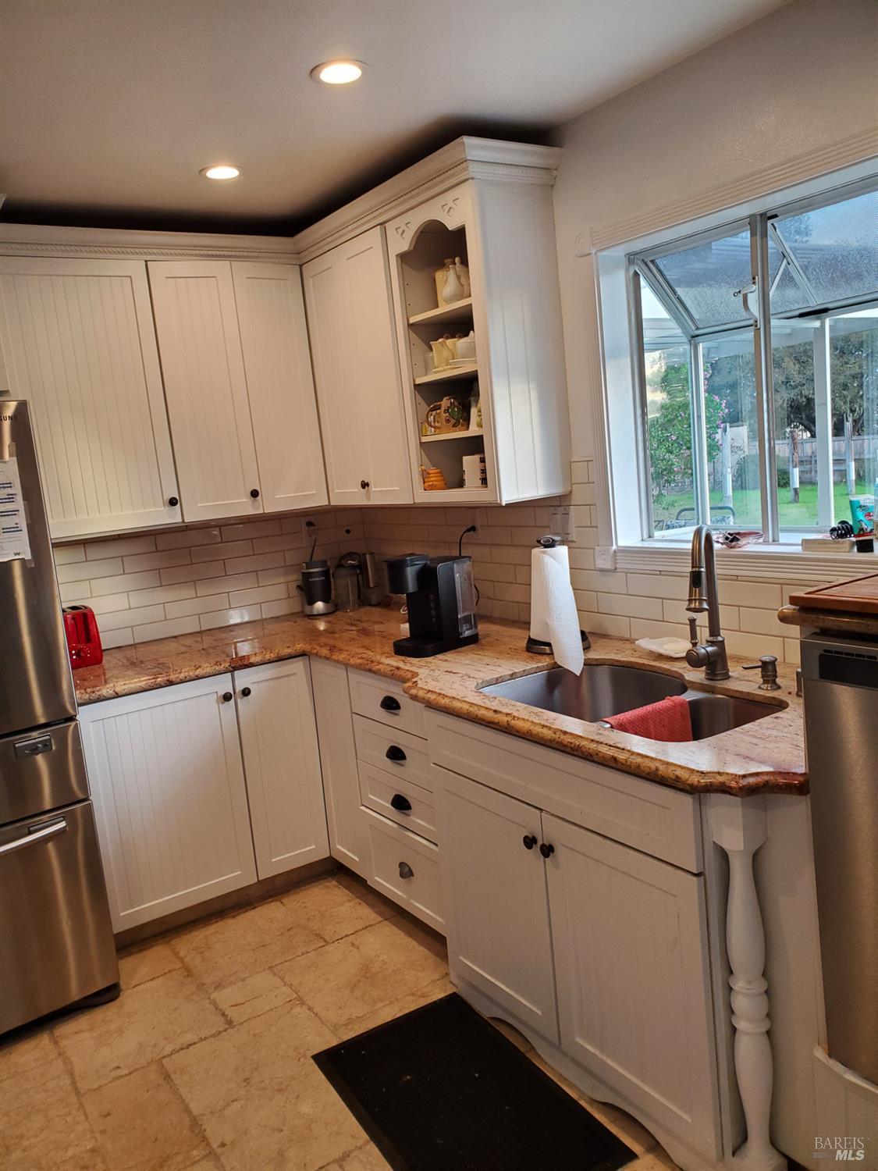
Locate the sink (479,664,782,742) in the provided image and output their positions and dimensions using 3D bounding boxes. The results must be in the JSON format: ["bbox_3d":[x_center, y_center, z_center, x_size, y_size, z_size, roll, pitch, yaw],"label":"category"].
[{"bbox_3d":[0.472,0.385,2.159,0.446,0.218,0.747,-11,10,-34],"label":"sink"}]

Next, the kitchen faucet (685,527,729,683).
[{"bbox_3d":[0.625,0.049,2.116,0.110,0.390,0.240,-1,9,27],"label":"kitchen faucet"}]

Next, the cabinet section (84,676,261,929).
[{"bbox_3d":[-1.075,0.715,3.252,0.529,0.784,0.592,-11,10,-33],"label":"cabinet section"}]

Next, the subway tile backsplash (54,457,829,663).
[{"bbox_3d":[-0.240,-0.021,2.577,1.416,0.558,2.425,-11,10,-32],"label":"subway tile backsplash"}]

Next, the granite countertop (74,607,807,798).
[{"bbox_3d":[-0.173,0.290,2.542,1.445,0.058,2.600,-11,10,-32],"label":"granite countertop"}]

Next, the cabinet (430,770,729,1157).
[{"bbox_3d":[0.536,0.710,2.233,0.664,0.825,0.931,-11,10,-34],"label":"cabinet"}]

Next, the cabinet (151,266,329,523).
[{"bbox_3d":[-0.816,-0.730,3.388,0.579,0.912,0.340,-11,10,-31],"label":"cabinet"}]

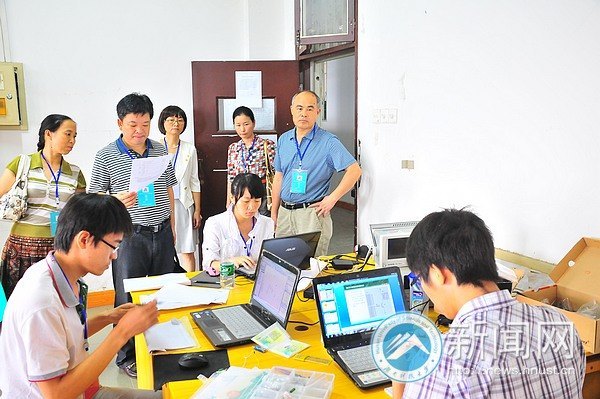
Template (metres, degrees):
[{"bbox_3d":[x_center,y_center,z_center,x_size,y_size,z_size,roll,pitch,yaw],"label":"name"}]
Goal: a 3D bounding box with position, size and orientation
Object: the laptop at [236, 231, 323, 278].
[{"bbox_3d":[-0.121,0.280,2.849,0.350,0.245,0.317,-6,10,-34],"label":"laptop"}]

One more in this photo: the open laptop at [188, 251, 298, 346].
[{"bbox_3d":[-0.223,0.378,2.160,0.327,0.249,0.350,-4,9,-26],"label":"open laptop"}]

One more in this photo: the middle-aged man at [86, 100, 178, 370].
[{"bbox_3d":[-0.988,0.231,3.336,0.540,1.700,0.380,-4,9,-25],"label":"middle-aged man"}]

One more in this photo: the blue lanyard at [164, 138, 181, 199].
[{"bbox_3d":[-0.870,-0.215,3.750,0.120,0.430,0.150,-2,9,-8],"label":"blue lanyard"}]

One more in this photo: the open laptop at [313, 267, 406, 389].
[{"bbox_3d":[0.278,0.417,1.841,0.350,0.256,0.353,-4,9,-22],"label":"open laptop"}]

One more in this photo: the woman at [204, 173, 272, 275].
[{"bbox_3d":[-0.287,0.476,3.139,0.470,1.267,0.700,-5,9,-30],"label":"woman"}]

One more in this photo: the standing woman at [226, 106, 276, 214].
[{"bbox_3d":[-0.353,0.158,4.013,0.410,1.651,0.280,2,8,14],"label":"standing woman"}]

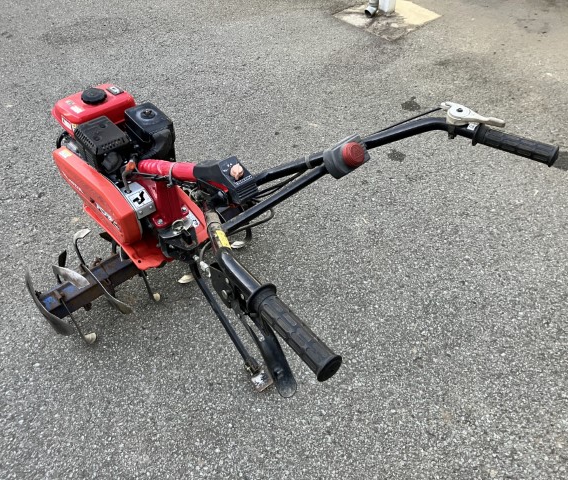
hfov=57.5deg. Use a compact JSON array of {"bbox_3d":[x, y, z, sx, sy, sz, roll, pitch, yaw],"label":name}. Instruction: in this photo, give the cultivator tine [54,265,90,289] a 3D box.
[{"bbox_3d":[-0.609,0.120,1.496,0.046,0.110,0.130,-35,55,-29],"label":"cultivator tine"}]

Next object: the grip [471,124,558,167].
[{"bbox_3d":[0.386,-0.157,0.865,0.131,0.042,0.042,26,51,29],"label":"grip"}]

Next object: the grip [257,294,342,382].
[{"bbox_3d":[0.011,0.108,0.611,0.042,0.042,0.130,-28,47,-25],"label":"grip"}]

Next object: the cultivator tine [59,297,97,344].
[{"bbox_3d":[-0.632,0.243,1.608,0.044,0.200,0.065,-35,55,-29],"label":"cultivator tine"}]

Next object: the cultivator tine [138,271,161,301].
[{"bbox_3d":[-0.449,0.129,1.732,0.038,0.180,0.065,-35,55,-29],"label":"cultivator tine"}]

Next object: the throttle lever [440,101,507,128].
[{"bbox_3d":[0.332,-0.217,0.906,0.113,0.034,0.047,25,51,23],"label":"throttle lever"}]

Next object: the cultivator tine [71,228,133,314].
[{"bbox_3d":[-0.551,0.106,1.593,0.066,0.120,0.275,-35,93,-29],"label":"cultivator tine"}]

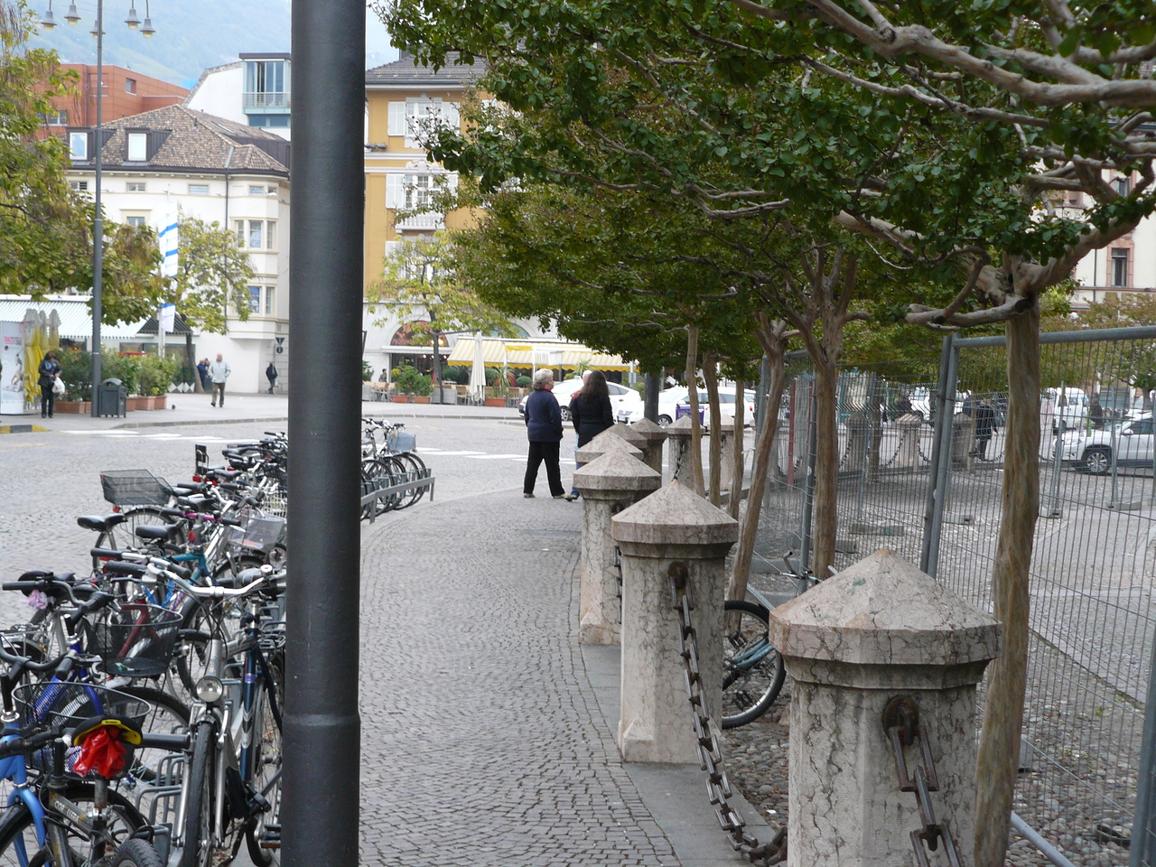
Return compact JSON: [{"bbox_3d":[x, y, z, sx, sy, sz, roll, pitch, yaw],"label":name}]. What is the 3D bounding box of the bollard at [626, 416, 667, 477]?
[{"bbox_3d":[0.810,0.391,25.616,0.540,1.167,0.540,2,2,8],"label":"bollard"}]

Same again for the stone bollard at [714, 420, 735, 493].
[{"bbox_3d":[2.279,0.293,32.417,0.530,1.170,0.530,1,2,12],"label":"stone bollard"}]

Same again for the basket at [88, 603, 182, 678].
[{"bbox_3d":[-1.426,0.670,6.800,0.270,0.200,0.340,0,6,-10],"label":"basket"}]

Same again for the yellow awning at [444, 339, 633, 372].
[{"bbox_3d":[-1.662,-3.660,98.000,9.000,1.400,2.100,2,2,11],"label":"yellow awning"}]

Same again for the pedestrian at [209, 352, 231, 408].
[{"bbox_3d":[-11.418,-1.697,67.000,0.620,1.740,0.450,1,3,3],"label":"pedestrian"}]

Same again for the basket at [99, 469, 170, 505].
[{"bbox_3d":[-3.005,0.371,14.300,0.420,0.200,0.320,-1,6,-21],"label":"basket"}]

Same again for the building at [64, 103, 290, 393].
[{"bbox_3d":[-23.131,-10.362,121.500,14.000,16.200,13.000,1,3,2],"label":"building"}]

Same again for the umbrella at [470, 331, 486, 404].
[{"bbox_3d":[-4.186,-2.800,88.500,0.620,3.000,0.620,1,2,0],"label":"umbrella"}]

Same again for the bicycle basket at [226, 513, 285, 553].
[{"bbox_3d":[-1.622,0.503,10.600,0.340,0.200,0.270,0,2,-45],"label":"bicycle basket"}]

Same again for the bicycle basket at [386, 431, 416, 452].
[{"bbox_3d":[-2.137,0.099,25.600,0.300,0.220,0.340,2,2,17],"label":"bicycle basket"}]

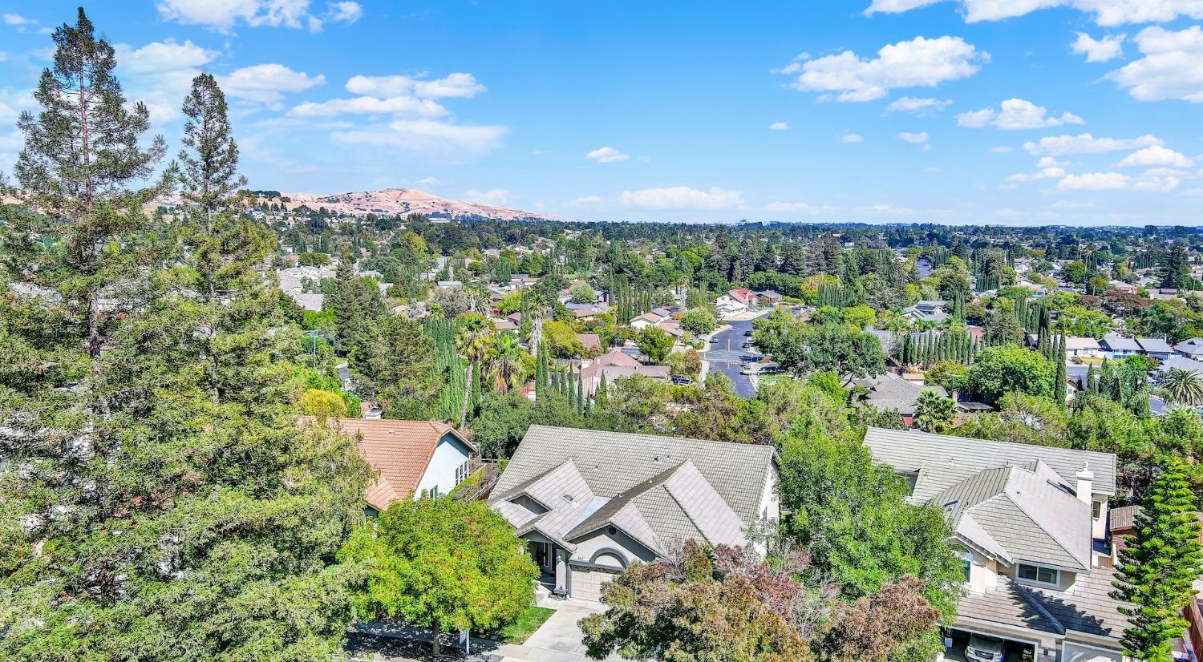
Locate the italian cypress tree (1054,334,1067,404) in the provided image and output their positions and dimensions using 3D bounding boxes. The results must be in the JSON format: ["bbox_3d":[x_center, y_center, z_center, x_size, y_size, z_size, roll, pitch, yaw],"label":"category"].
[{"bbox_3d":[89.305,8.261,188.360,2.450,14.400,2.450,3,7,25],"label":"italian cypress tree"}]

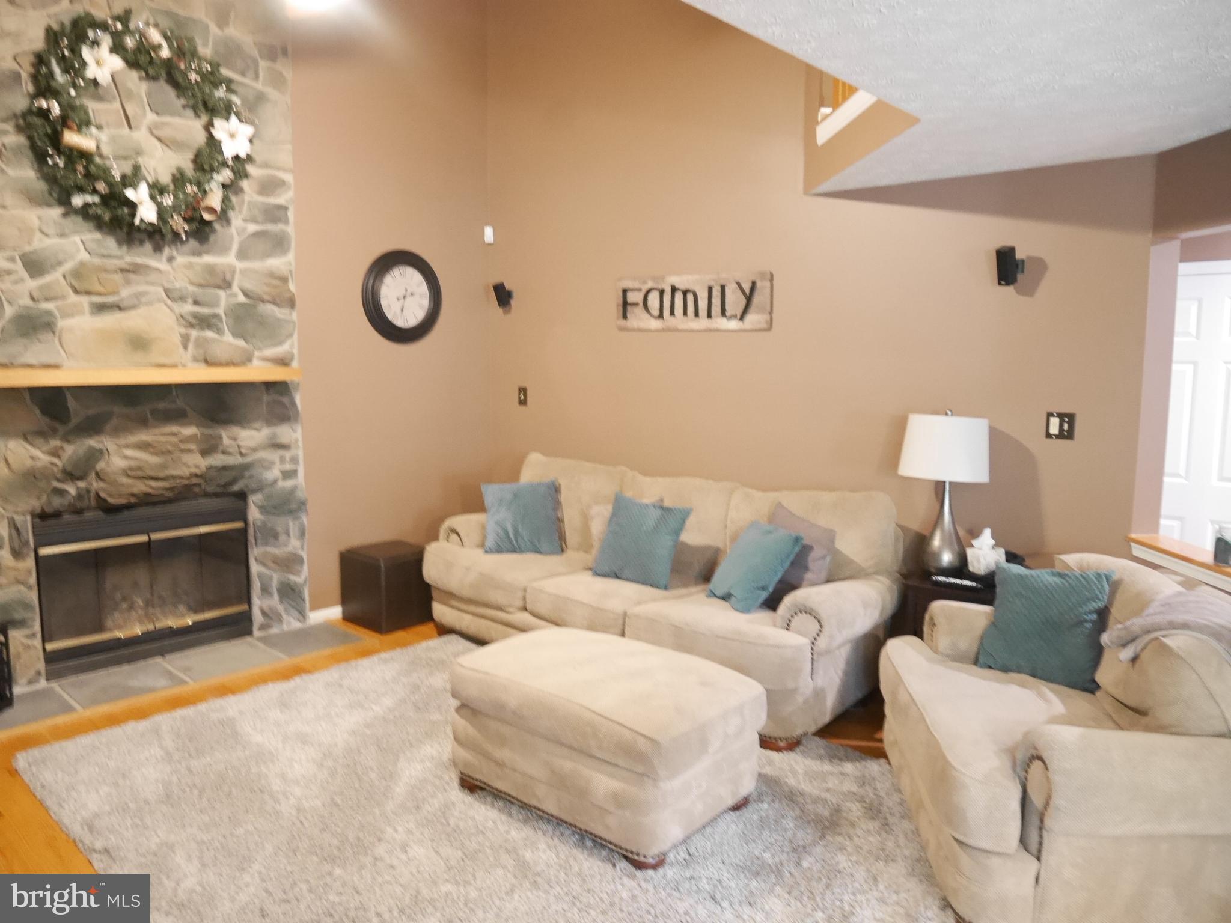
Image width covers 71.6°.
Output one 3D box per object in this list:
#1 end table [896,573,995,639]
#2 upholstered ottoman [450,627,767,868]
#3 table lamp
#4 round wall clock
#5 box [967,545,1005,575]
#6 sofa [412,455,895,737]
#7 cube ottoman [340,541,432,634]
[{"bbox_3d":[1.536,0.807,3.545,0.560,0.645,0.530,6,9,40],"label":"end table"},{"bbox_3d":[-0.030,0.935,2.985,0.930,0.465,0.600,6,9,39],"label":"upholstered ottoman"},{"bbox_3d":[1.401,0.125,3.638,0.365,0.685,0.365,6,9,40],"label":"table lamp"},{"bbox_3d":[-1.288,-1.001,5.201,0.050,0.560,0.560,6,9,40],"label":"round wall clock"},{"bbox_3d":[1.588,0.417,3.646,0.120,0.107,0.105,-1,7,-13],"label":"box"},{"bbox_3d":[0.159,0.544,4.366,2.270,0.945,0.980,6,9,40],"label":"sofa"},{"bbox_3d":[-1.304,0.720,4.993,0.400,0.415,0.410,6,9,39],"label":"cube ottoman"}]

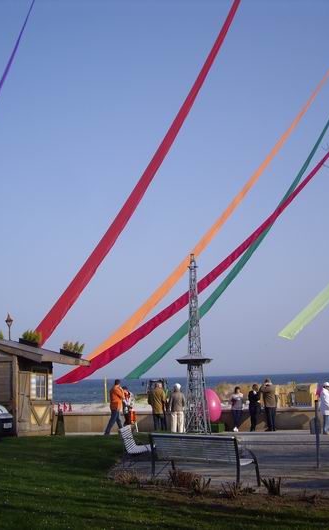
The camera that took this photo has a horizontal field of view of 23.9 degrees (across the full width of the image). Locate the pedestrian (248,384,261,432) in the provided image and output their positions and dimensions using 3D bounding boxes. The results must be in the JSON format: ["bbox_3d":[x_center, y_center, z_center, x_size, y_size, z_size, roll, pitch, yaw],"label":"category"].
[{"bbox_3d":[2.935,4.722,25.595,0.450,1.542,0.350,2,-9,-23],"label":"pedestrian"}]

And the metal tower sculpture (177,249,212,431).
[{"bbox_3d":[0.998,2.541,25.400,1.020,5.828,1.020,-4,-8,14],"label":"metal tower sculpture"}]

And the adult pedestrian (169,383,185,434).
[{"bbox_3d":[0.432,4.764,25.800,0.520,1.617,0.340,-2,-8,3],"label":"adult pedestrian"}]

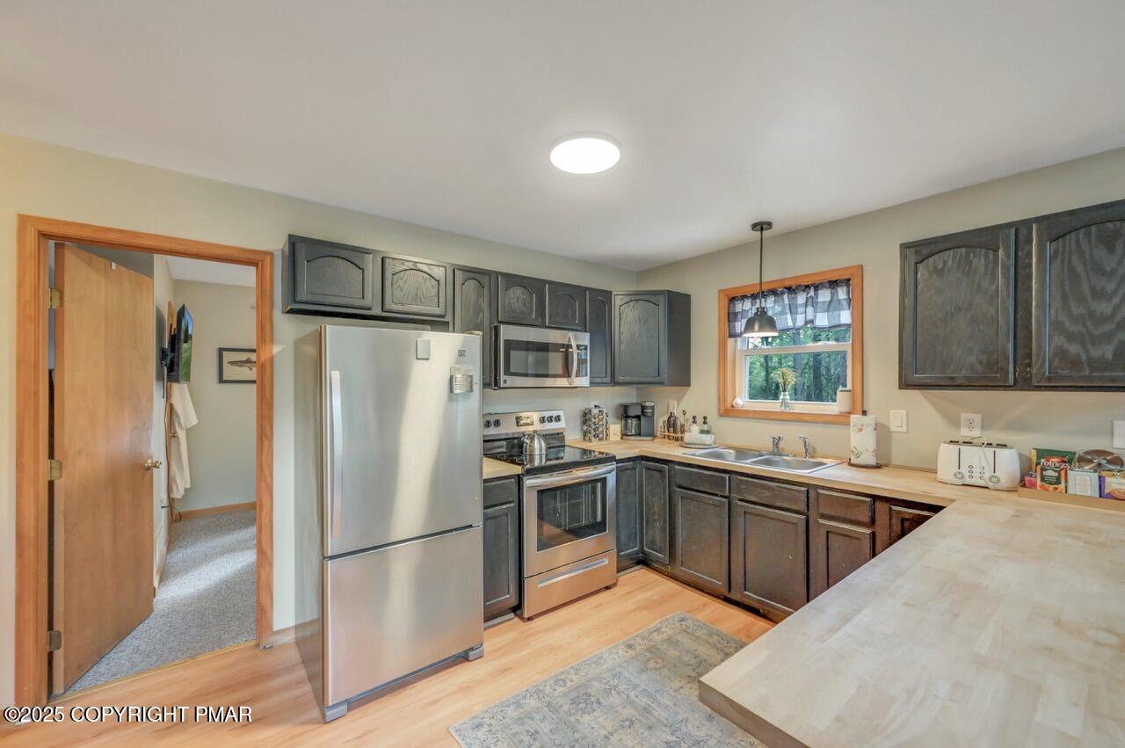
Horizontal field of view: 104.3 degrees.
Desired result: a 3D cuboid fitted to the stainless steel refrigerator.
[{"bbox_3d":[-0.922,0.633,2.333,0.750,1.685,0.770,0,-1,-38],"label":"stainless steel refrigerator"}]

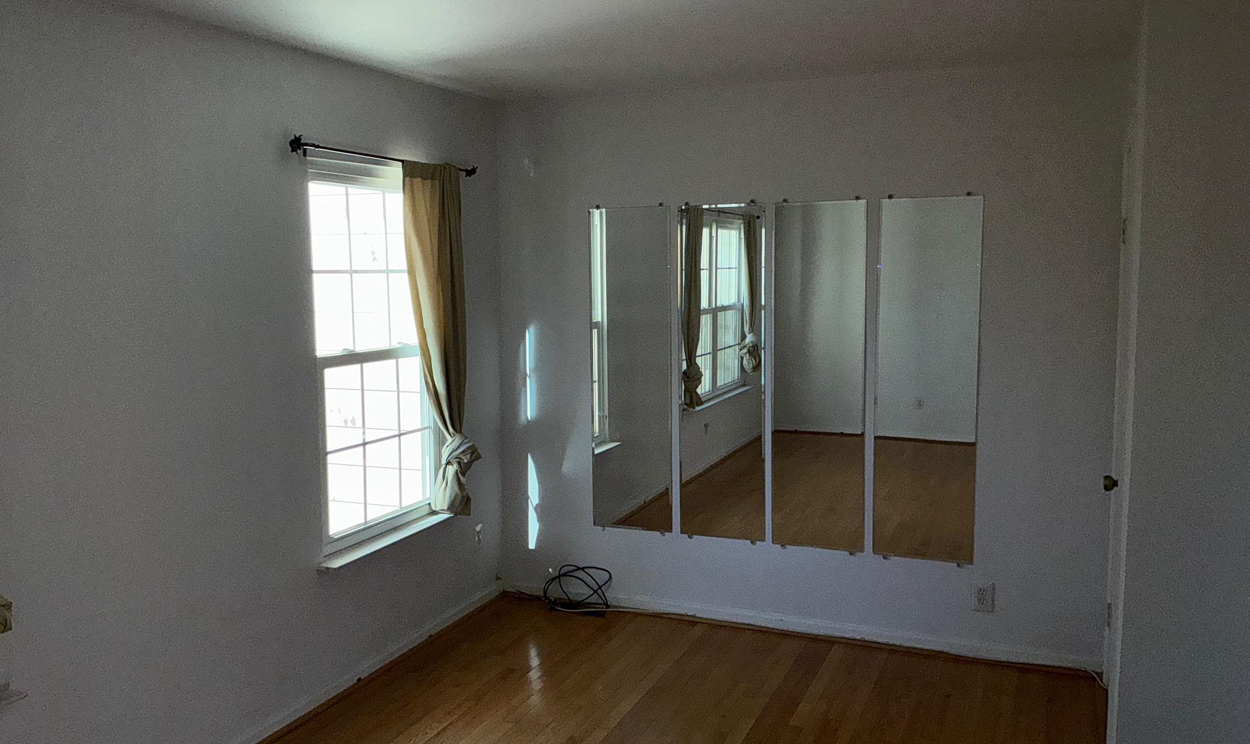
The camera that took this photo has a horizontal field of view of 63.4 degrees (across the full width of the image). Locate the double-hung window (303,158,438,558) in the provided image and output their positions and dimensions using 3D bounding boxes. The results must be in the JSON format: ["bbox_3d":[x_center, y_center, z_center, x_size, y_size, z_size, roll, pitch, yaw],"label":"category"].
[{"bbox_3d":[-1.014,-0.100,4.217,0.100,1.530,0.910,2,7,24],"label":"double-hung window"}]

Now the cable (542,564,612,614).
[{"bbox_3d":[-0.232,1.061,4.901,0.360,0.200,0.150,2,7,24],"label":"cable"}]

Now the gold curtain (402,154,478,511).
[{"bbox_3d":[-0.794,-0.106,4.426,0.130,1.560,0.450,2,7,24],"label":"gold curtain"}]

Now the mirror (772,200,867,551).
[{"bbox_3d":[0.837,0.028,4.372,0.404,1.514,0.016,2,7,24],"label":"mirror"}]

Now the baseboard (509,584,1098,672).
[{"bbox_3d":[0.648,1.135,4.585,2.740,0.088,0.018,2,7,24],"label":"baseboard"}]

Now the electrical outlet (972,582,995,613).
[{"bbox_3d":[1.486,0.940,4.191,0.077,0.119,0.010,2,7,24],"label":"electrical outlet"}]

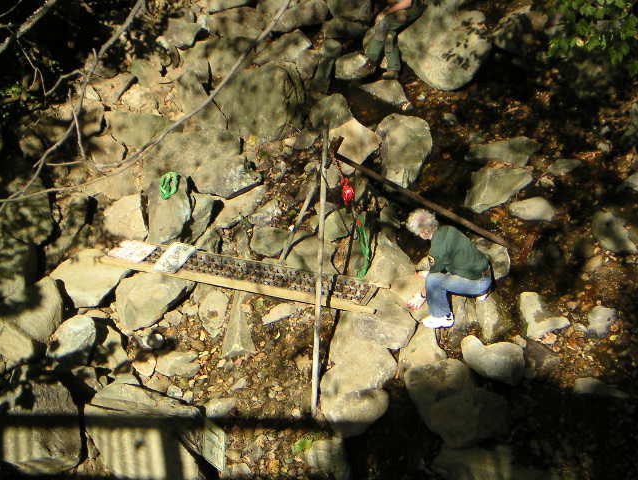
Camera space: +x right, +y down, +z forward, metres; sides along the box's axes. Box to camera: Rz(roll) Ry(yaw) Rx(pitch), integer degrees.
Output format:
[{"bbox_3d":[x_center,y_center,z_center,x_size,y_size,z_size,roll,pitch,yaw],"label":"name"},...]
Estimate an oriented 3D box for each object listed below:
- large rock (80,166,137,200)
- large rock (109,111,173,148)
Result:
[{"bbox_3d":[-1.860,-0.508,11.600,0.497,0.200,0.300,0,40,0],"label":"large rock"},{"bbox_3d":[-1.776,-1.089,13.100,0.620,0.211,0.384,0,41,0],"label":"large rock"}]

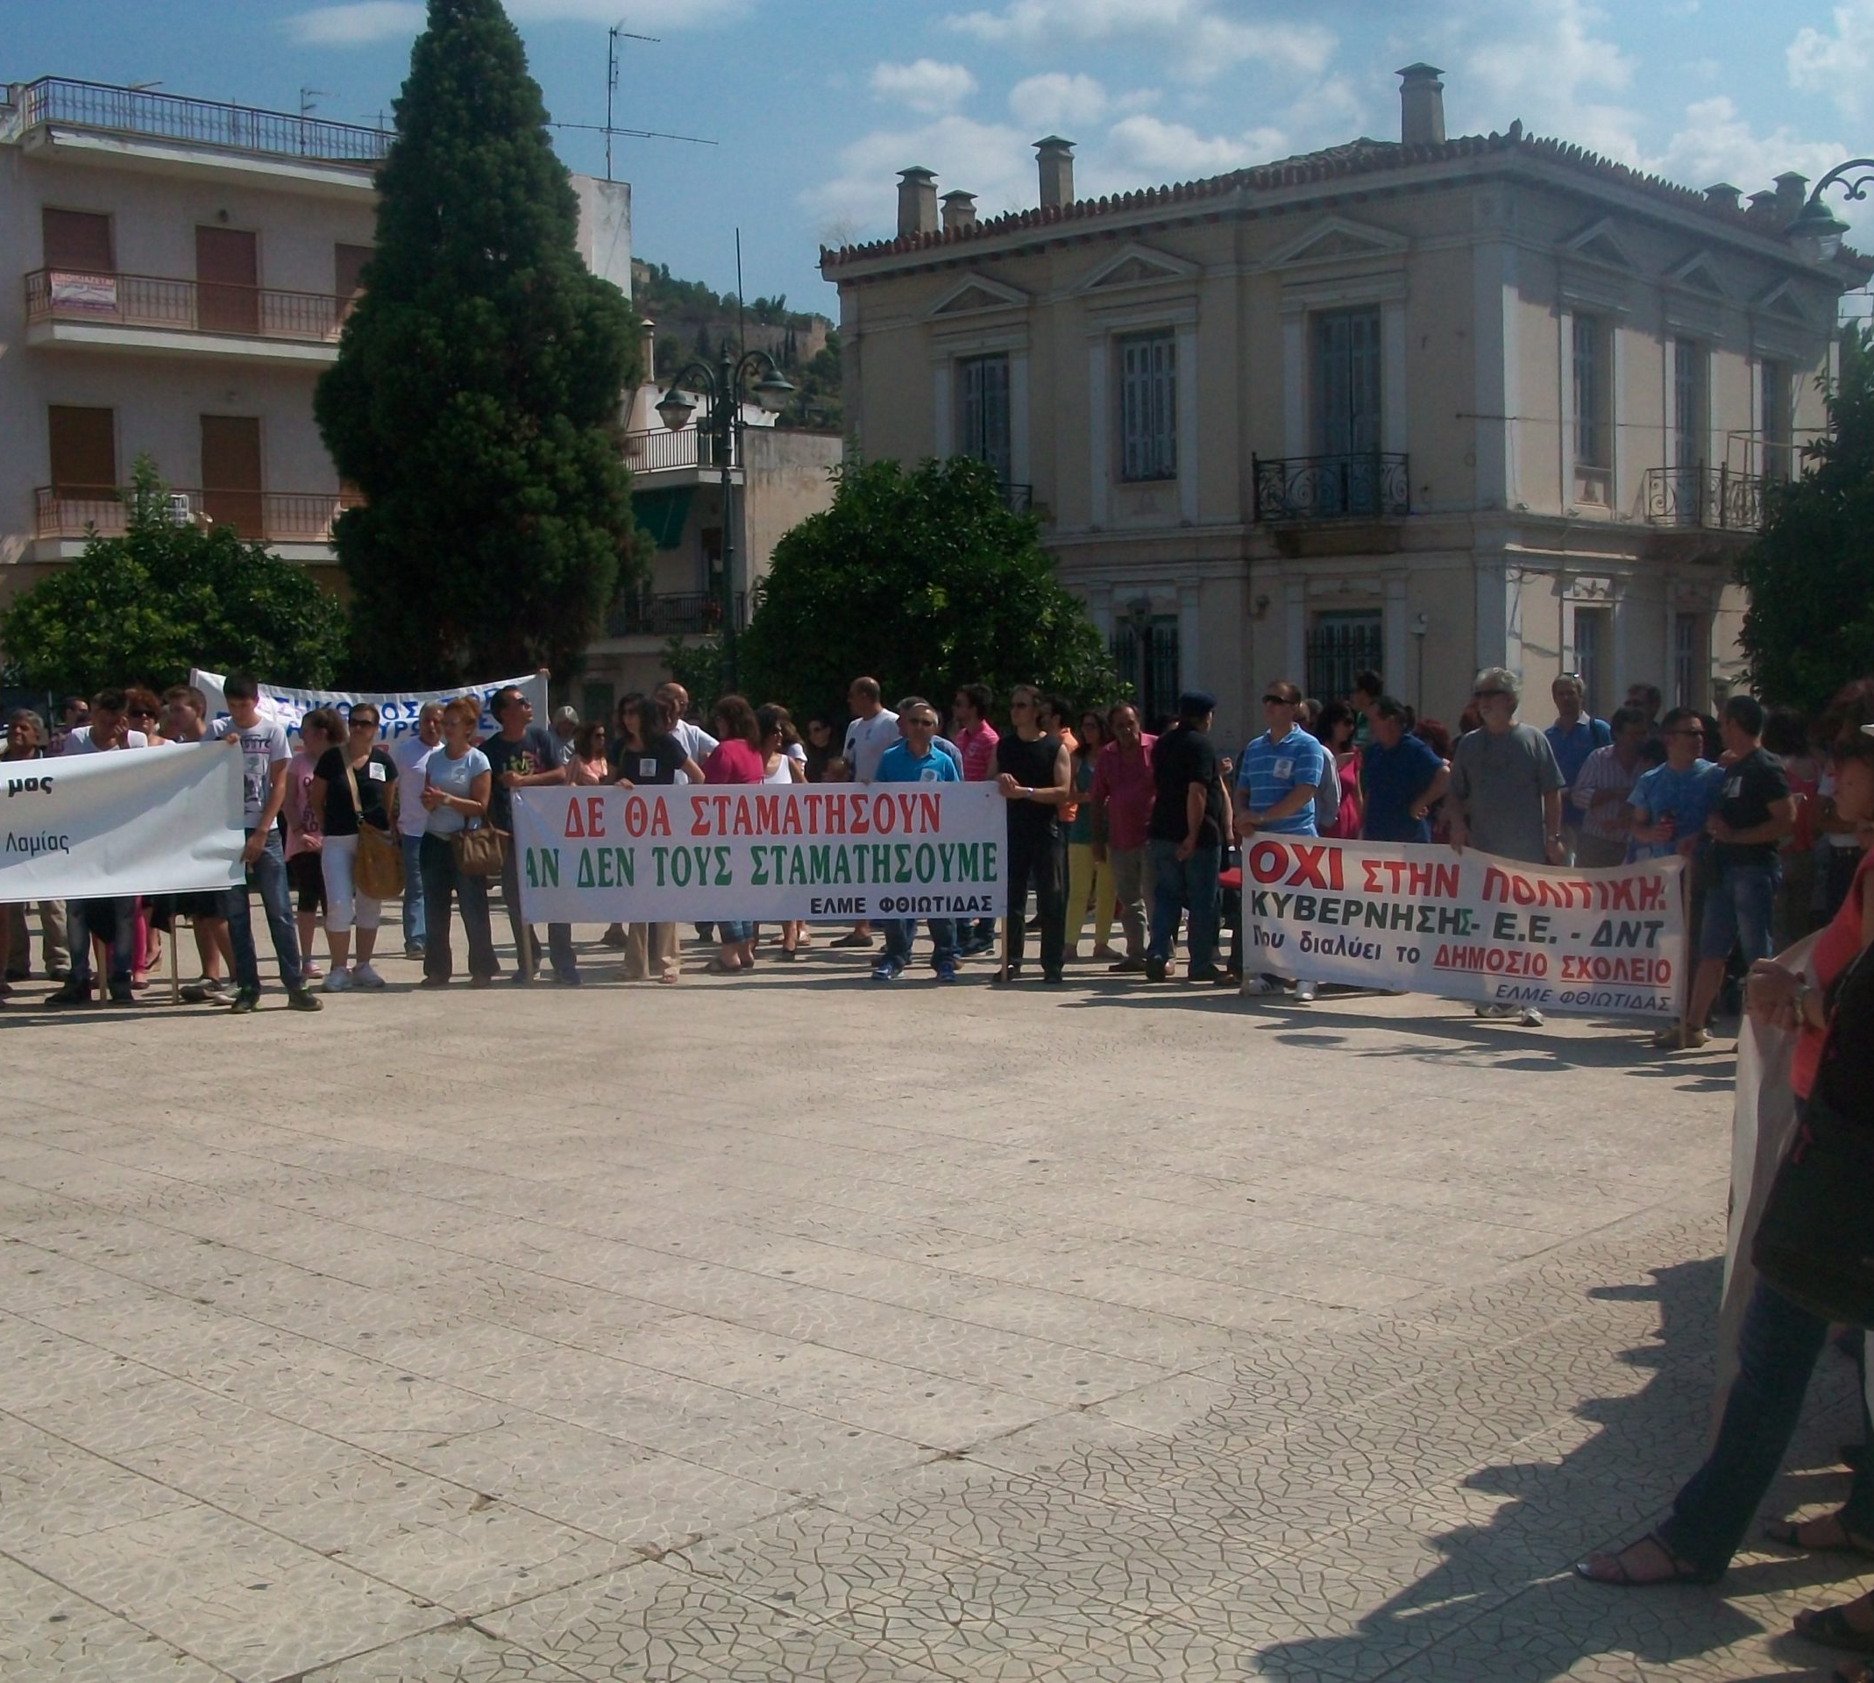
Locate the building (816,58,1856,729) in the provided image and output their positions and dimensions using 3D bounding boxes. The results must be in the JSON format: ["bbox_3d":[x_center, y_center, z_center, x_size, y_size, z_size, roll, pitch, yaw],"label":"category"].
[{"bbox_3d":[7.500,-6.931,40.406,14.015,11.660,13.833,3,6,42],"label":"building"}]

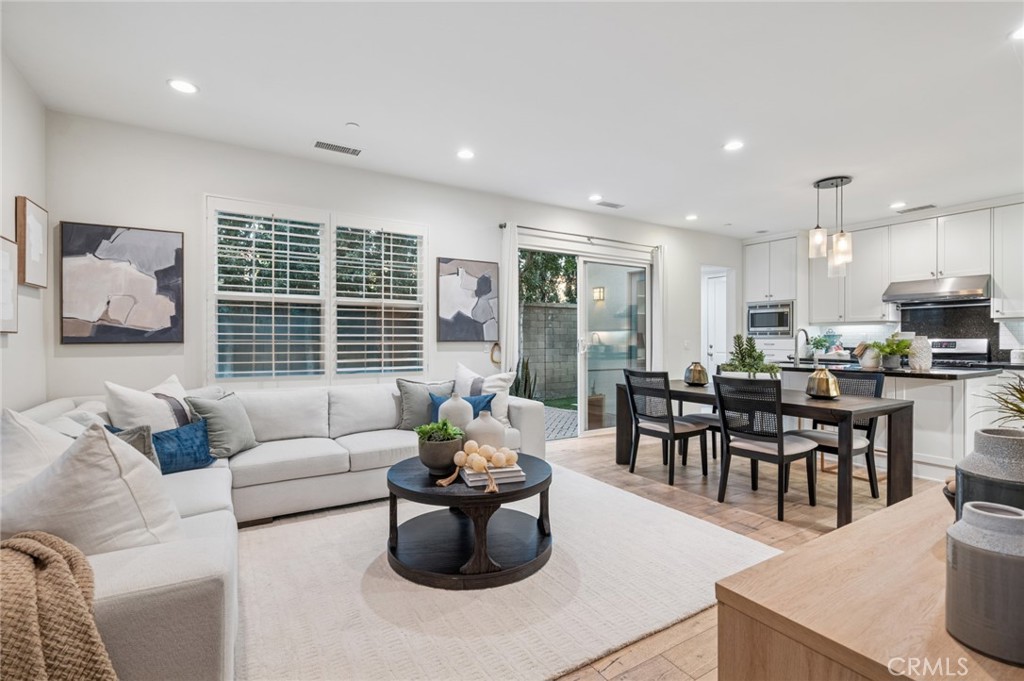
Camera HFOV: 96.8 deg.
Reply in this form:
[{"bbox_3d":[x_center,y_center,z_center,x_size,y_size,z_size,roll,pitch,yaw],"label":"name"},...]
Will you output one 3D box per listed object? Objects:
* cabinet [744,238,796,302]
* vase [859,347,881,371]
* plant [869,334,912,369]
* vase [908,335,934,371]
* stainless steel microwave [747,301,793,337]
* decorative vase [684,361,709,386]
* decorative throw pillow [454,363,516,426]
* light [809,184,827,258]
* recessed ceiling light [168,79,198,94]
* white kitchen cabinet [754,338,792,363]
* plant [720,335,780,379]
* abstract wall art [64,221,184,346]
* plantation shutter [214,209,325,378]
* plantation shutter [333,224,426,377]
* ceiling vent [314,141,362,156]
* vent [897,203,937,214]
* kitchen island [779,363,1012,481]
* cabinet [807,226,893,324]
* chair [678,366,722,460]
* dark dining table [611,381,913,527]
[{"bbox_3d":[4.094,-1.039,6.944,0.580,0.910,0.775,0,0,-31],"label":"cabinet"},{"bbox_3d":[3.356,0.162,4.265,0.165,0.210,0.165,0,0,-31],"label":"vase"},{"bbox_3d":[3.584,0.106,4.320,0.320,0.335,0.320,0,0,-33],"label":"plant"},{"bbox_3d":[3.755,0.120,4.160,0.165,0.318,0.165,0,0,-33],"label":"vase"},{"bbox_3d":[4.010,-0.295,6.860,0.440,0.540,0.660,0,0,-33],"label":"stainless steel microwave"},{"bbox_3d":[1.716,0.318,4.229,0.205,0.215,0.205,0,0,-31],"label":"decorative vase"},{"bbox_3d":[-0.240,0.485,4.120,0.540,0.540,0.180,0,-14,-6],"label":"decorative throw pillow"},{"bbox_3d":[3.093,-1.193,4.588,0.140,0.735,0.140,0,0,-31],"label":"light"},{"bbox_3d":[-2.020,-1.552,2.800,0.162,0.030,0.162,0,0,0],"label":"recessed ceiling light"},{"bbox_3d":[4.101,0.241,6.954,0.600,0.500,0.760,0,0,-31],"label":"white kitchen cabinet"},{"bbox_3d":[1.880,0.185,3.596,0.210,0.460,0.430,0,0,-31],"label":"plant"},{"bbox_3d":[-2.819,-0.398,3.324,0.691,0.851,0.045,0,0,-31],"label":"abstract wall art"},{"bbox_3d":[-1.980,-0.371,3.774,0.820,1.360,0.080,0,0,-31],"label":"plantation shutter"},{"bbox_3d":[-1.207,-0.366,4.236,0.830,1.360,0.080,0,0,-31],"label":"plantation shutter"},{"bbox_3d":[-1.437,-1.573,3.767,0.365,0.020,0.140,0,0,-31],"label":"ceiling vent"},{"bbox_3d":[4.865,-1.570,5.471,0.160,0.020,0.335,0,0,-31],"label":"vent"},{"bbox_3d":[3.327,0.718,4.516,1.130,0.914,1.950,0,0,-31],"label":"kitchen island"},{"bbox_3d":[4.700,-0.850,6.260,0.370,1.210,0.920,0,0,-33],"label":"cabinet"},{"bbox_3d":[1.921,0.720,4.204,0.570,0.910,0.480,0,0,-31],"label":"chair"},{"bbox_3d":[1.890,0.800,3.744,0.910,0.750,1.930,0,0,-31],"label":"dark dining table"}]

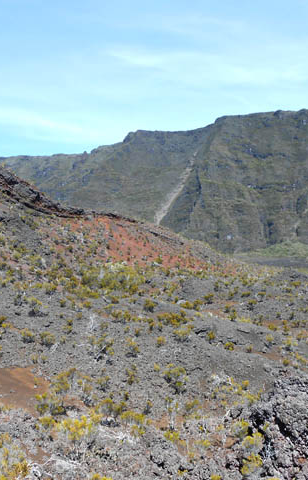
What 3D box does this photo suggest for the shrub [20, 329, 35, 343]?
[{"bbox_3d":[-6.435,4.858,24.452,0.710,0.689,0.653,0,0,0],"label":"shrub"}]

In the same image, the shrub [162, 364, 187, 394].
[{"bbox_3d":[0.693,4.717,16.253,0.808,0.979,0.743,0,0,0],"label":"shrub"}]

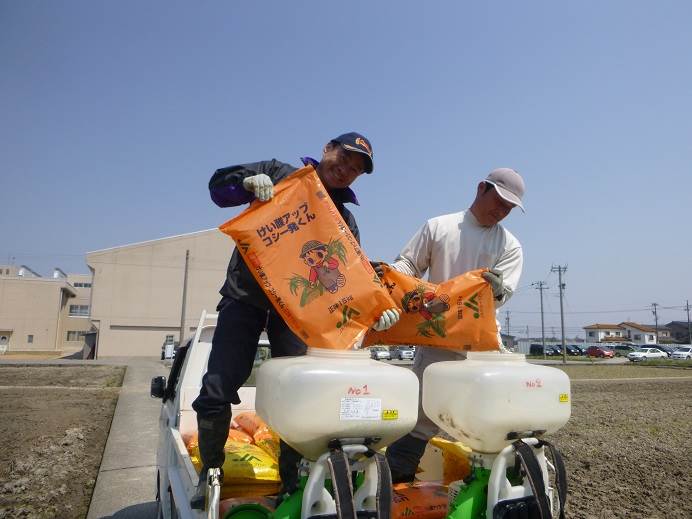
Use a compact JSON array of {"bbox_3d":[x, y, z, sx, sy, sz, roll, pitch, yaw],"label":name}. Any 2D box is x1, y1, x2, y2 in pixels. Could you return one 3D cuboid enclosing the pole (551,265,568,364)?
[{"bbox_3d":[21.889,5.472,50.847,1.600,9.950,0.500,-3,-10,18],"label":"pole"}]

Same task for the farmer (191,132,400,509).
[{"bbox_3d":[-0.209,0.207,2.188,0.800,1.620,0.600,4,-10,-17],"label":"farmer"}]

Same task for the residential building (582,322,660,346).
[{"bbox_3d":[61.989,17.790,112.604,11.000,7.100,9.500,2,-10,-12],"label":"residential building"}]

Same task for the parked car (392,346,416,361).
[{"bbox_3d":[6.564,10.741,57.632,1.700,1.550,4.200,3,-10,-14],"label":"parked car"}]

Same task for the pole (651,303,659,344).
[{"bbox_3d":[61.355,13.817,98.885,1.300,10.400,0.400,2,-10,-9],"label":"pole"}]

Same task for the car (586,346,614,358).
[{"bbox_3d":[33.653,12.267,66.130,1.690,1.530,3.850,2,-10,-7],"label":"car"}]

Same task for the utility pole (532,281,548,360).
[{"bbox_3d":[25.174,7.728,63.847,1.750,9.950,0.500,-3,-10,18],"label":"utility pole"}]

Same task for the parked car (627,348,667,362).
[{"bbox_3d":[36.200,11.468,60.122,4.550,1.430,1.700,2,-10,-11],"label":"parked car"}]

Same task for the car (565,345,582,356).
[{"bbox_3d":[33.995,13.812,75.136,1.700,1.600,4.300,1,-10,-3],"label":"car"}]

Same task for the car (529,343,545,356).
[{"bbox_3d":[30.660,14.630,80.155,1.700,1.820,4.400,-1,-10,6],"label":"car"}]

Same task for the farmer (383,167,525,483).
[{"bbox_3d":[0.511,0.293,2.505,0.660,1.580,0.550,4,-10,-17],"label":"farmer"}]

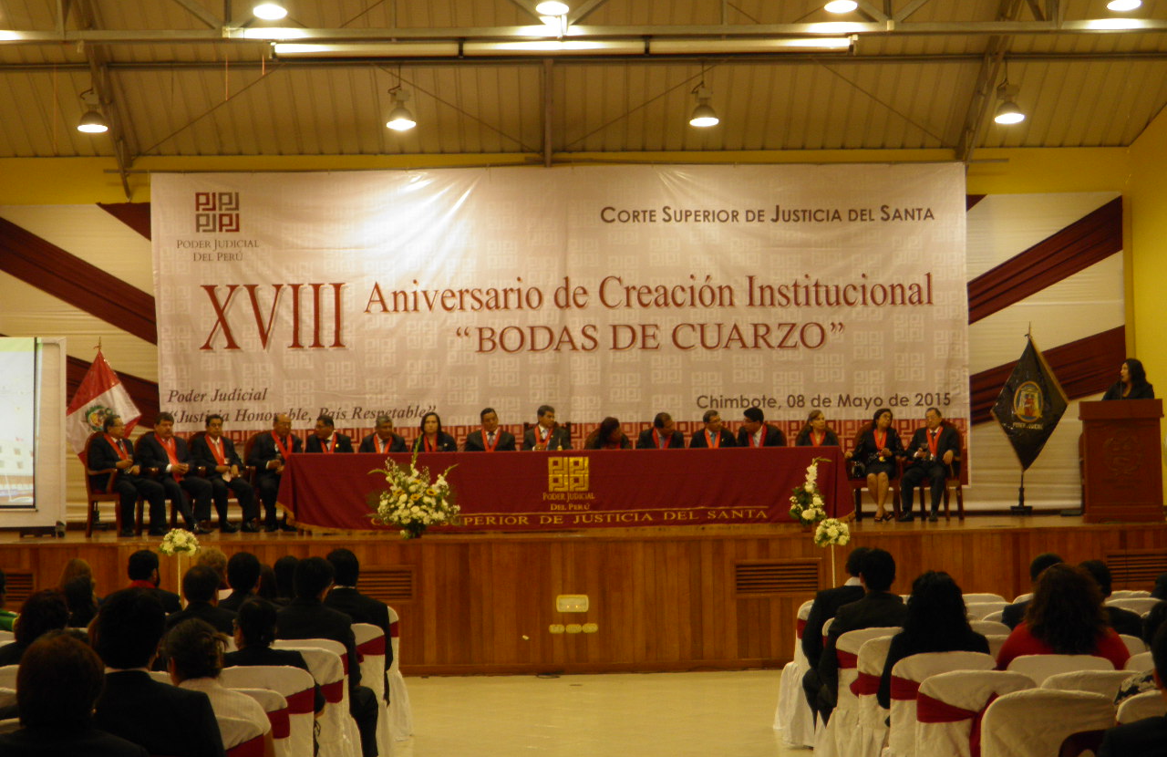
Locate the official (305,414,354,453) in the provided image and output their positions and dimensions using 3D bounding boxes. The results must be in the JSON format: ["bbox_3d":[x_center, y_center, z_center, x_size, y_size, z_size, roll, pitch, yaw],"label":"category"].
[{"bbox_3d":[-2.618,0.987,21.581,0.580,1.236,0.800,-1,-3,-3],"label":"official"}]

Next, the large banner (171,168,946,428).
[{"bbox_3d":[-0.280,-0.655,25.670,9.950,3.930,0.060,-1,-3,-2],"label":"large banner"}]

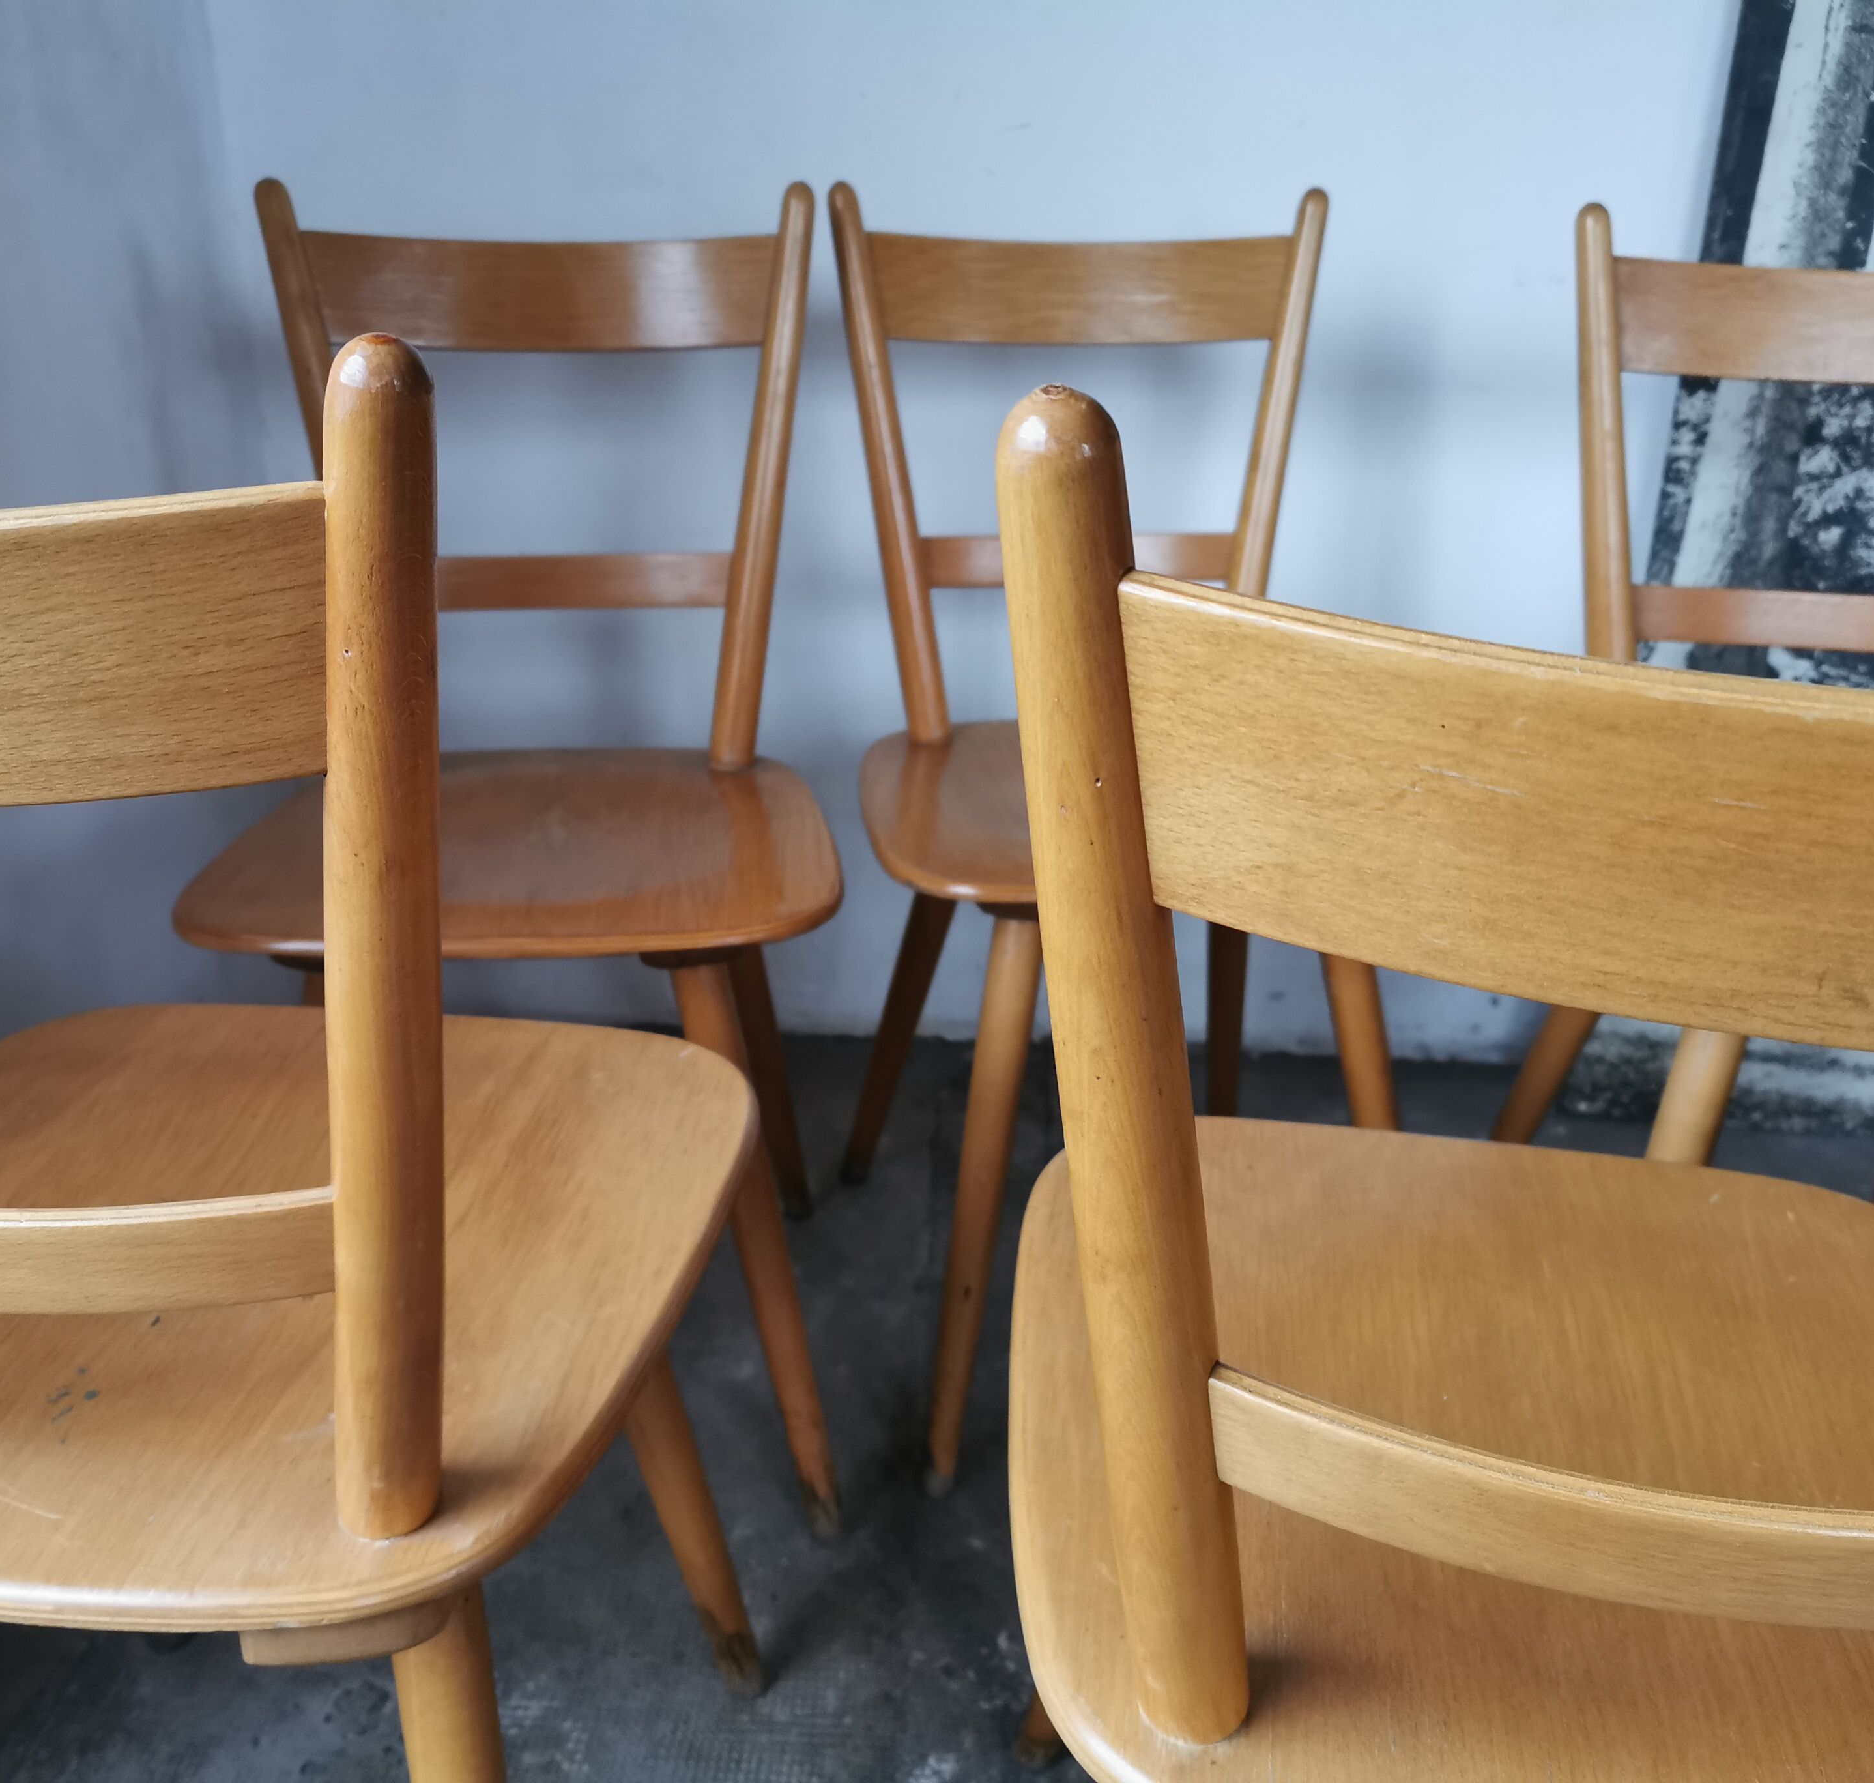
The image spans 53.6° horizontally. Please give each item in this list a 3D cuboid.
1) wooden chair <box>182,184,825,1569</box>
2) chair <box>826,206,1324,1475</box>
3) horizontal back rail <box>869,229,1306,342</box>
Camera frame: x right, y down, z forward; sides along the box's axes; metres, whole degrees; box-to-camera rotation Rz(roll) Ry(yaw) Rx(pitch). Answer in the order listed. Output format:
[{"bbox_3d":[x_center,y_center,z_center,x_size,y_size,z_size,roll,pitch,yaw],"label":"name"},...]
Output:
[{"bbox_3d":[-0.271,-0.031,1.282,0.405,0.849,0.453,-1,23,-5],"label":"wooden chair"},{"bbox_3d":[0.145,-0.063,1.382,0.405,0.849,0.453,-3,23,-11],"label":"chair"},{"bbox_3d":[0.110,-0.468,1.441,0.332,0.079,0.041,-3,14,-11],"label":"horizontal back rail"}]

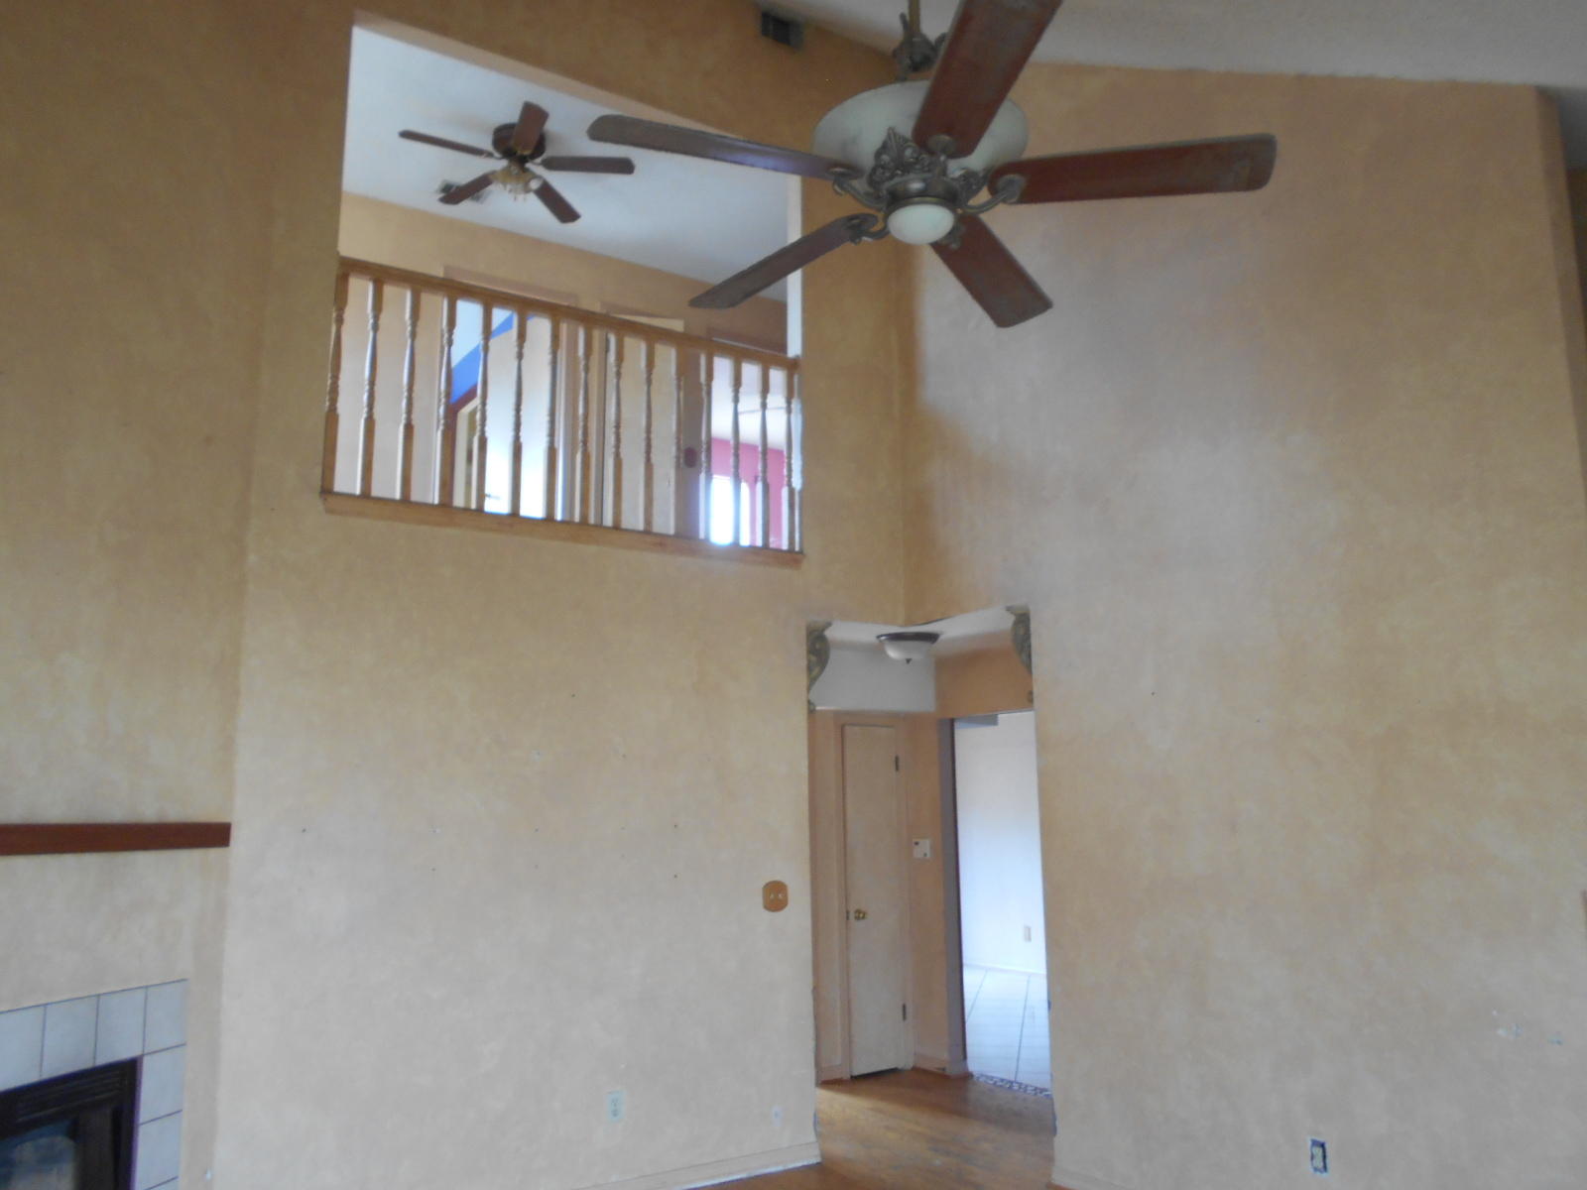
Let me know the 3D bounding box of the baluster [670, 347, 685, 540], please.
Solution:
[{"bbox_3d":[-0.532,-0.712,5.512,0.040,0.926,0.040,6,-11,-32],"label":"baluster"}]

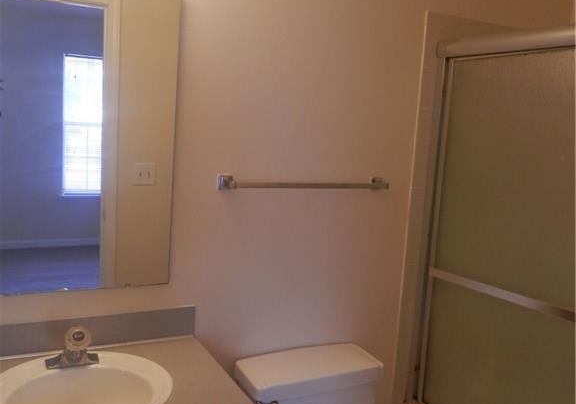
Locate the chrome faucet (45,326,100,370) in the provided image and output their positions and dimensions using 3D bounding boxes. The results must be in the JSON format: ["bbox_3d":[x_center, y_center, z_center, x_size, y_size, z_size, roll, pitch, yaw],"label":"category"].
[{"bbox_3d":[-0.588,0.403,1.536,0.148,0.112,0.140,-1,8,-26],"label":"chrome faucet"}]

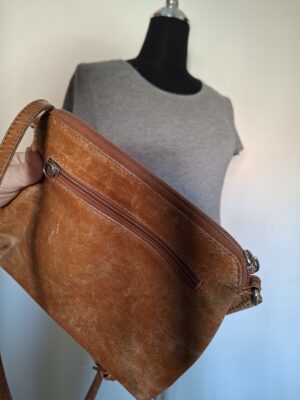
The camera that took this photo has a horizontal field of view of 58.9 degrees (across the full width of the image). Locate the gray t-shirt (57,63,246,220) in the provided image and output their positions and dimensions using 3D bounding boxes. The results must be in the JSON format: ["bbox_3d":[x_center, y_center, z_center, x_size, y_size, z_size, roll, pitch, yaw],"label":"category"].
[{"bbox_3d":[0.033,-0.015,0.665,0.460,0.580,0.250,1,3,-27],"label":"gray t-shirt"}]

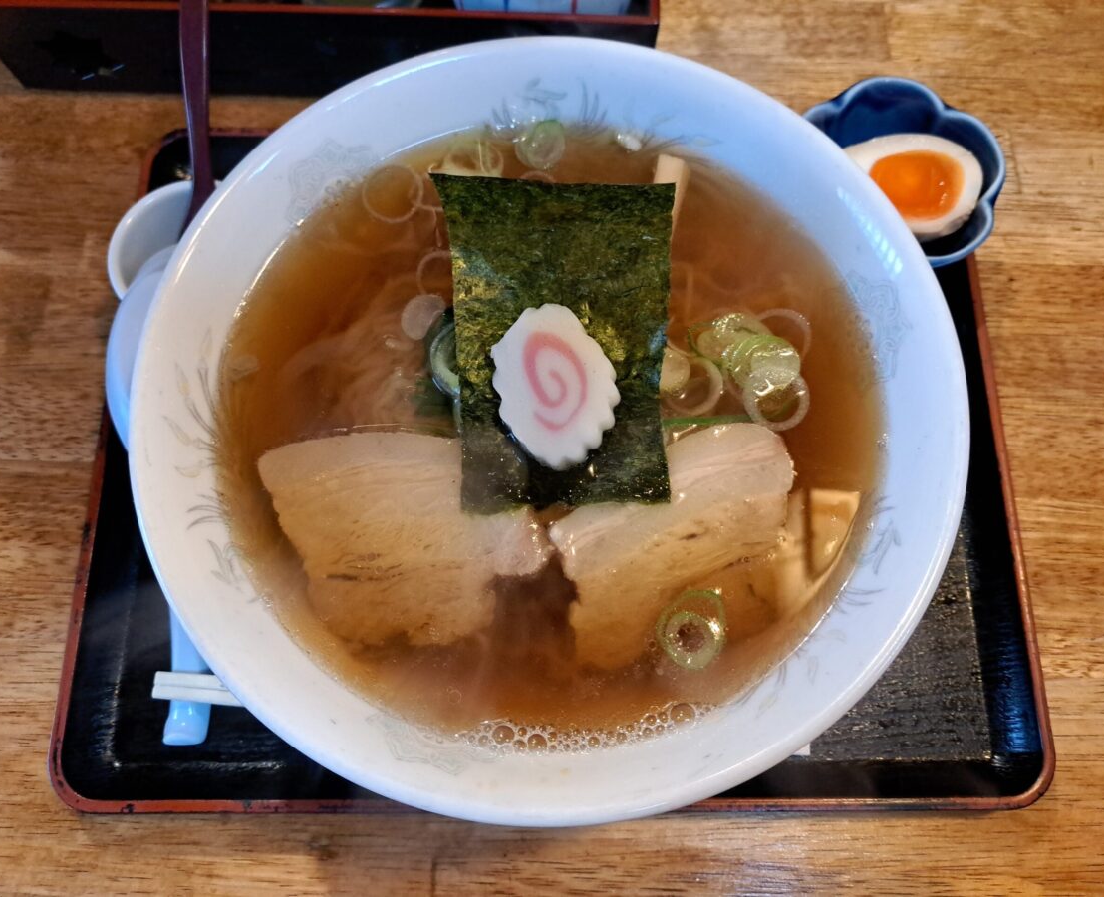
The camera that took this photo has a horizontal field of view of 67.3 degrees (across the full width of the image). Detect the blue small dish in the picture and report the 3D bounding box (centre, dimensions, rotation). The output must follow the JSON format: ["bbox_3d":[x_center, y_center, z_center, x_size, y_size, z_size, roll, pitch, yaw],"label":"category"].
[{"bbox_3d":[0.126,-0.097,0.321,0.079,0.034,0.078,3,74,1],"label":"blue small dish"}]

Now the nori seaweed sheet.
[{"bbox_3d":[0.002,-0.030,0.239,0.064,0.012,0.094,-2,89,0],"label":"nori seaweed sheet"}]

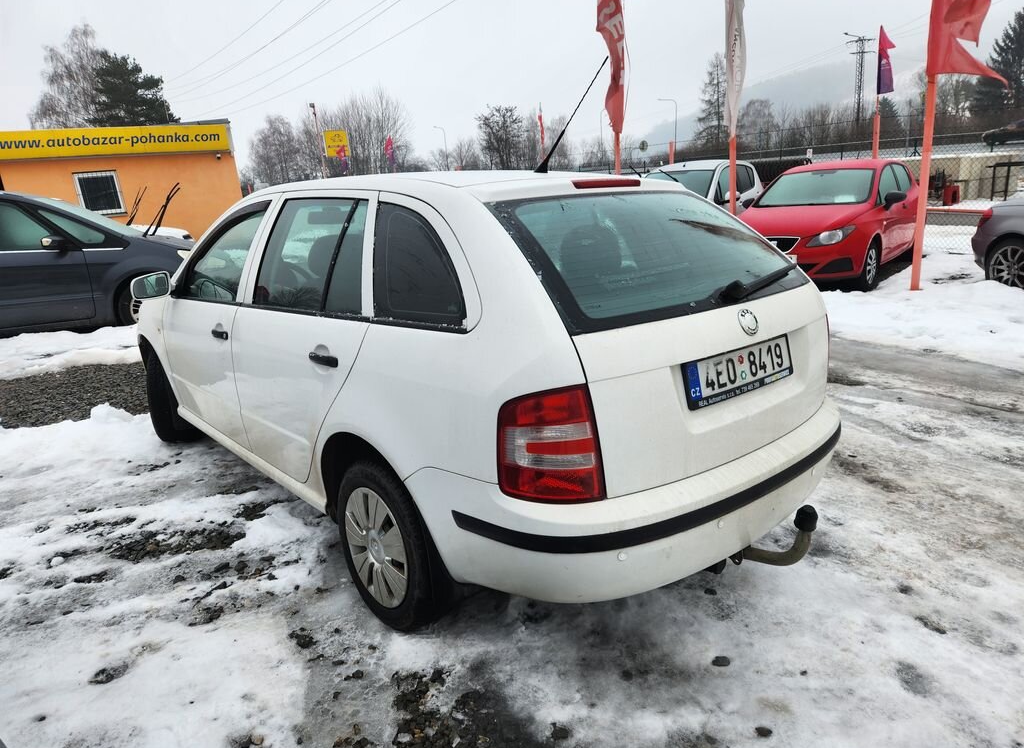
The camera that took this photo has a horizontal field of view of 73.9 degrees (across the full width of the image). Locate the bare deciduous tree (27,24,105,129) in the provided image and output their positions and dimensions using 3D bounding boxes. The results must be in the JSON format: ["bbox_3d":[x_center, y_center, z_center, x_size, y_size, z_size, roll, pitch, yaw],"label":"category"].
[{"bbox_3d":[-25.829,-14.232,40.880,5.200,12.653,5.200,-13,17,-28],"label":"bare deciduous tree"}]

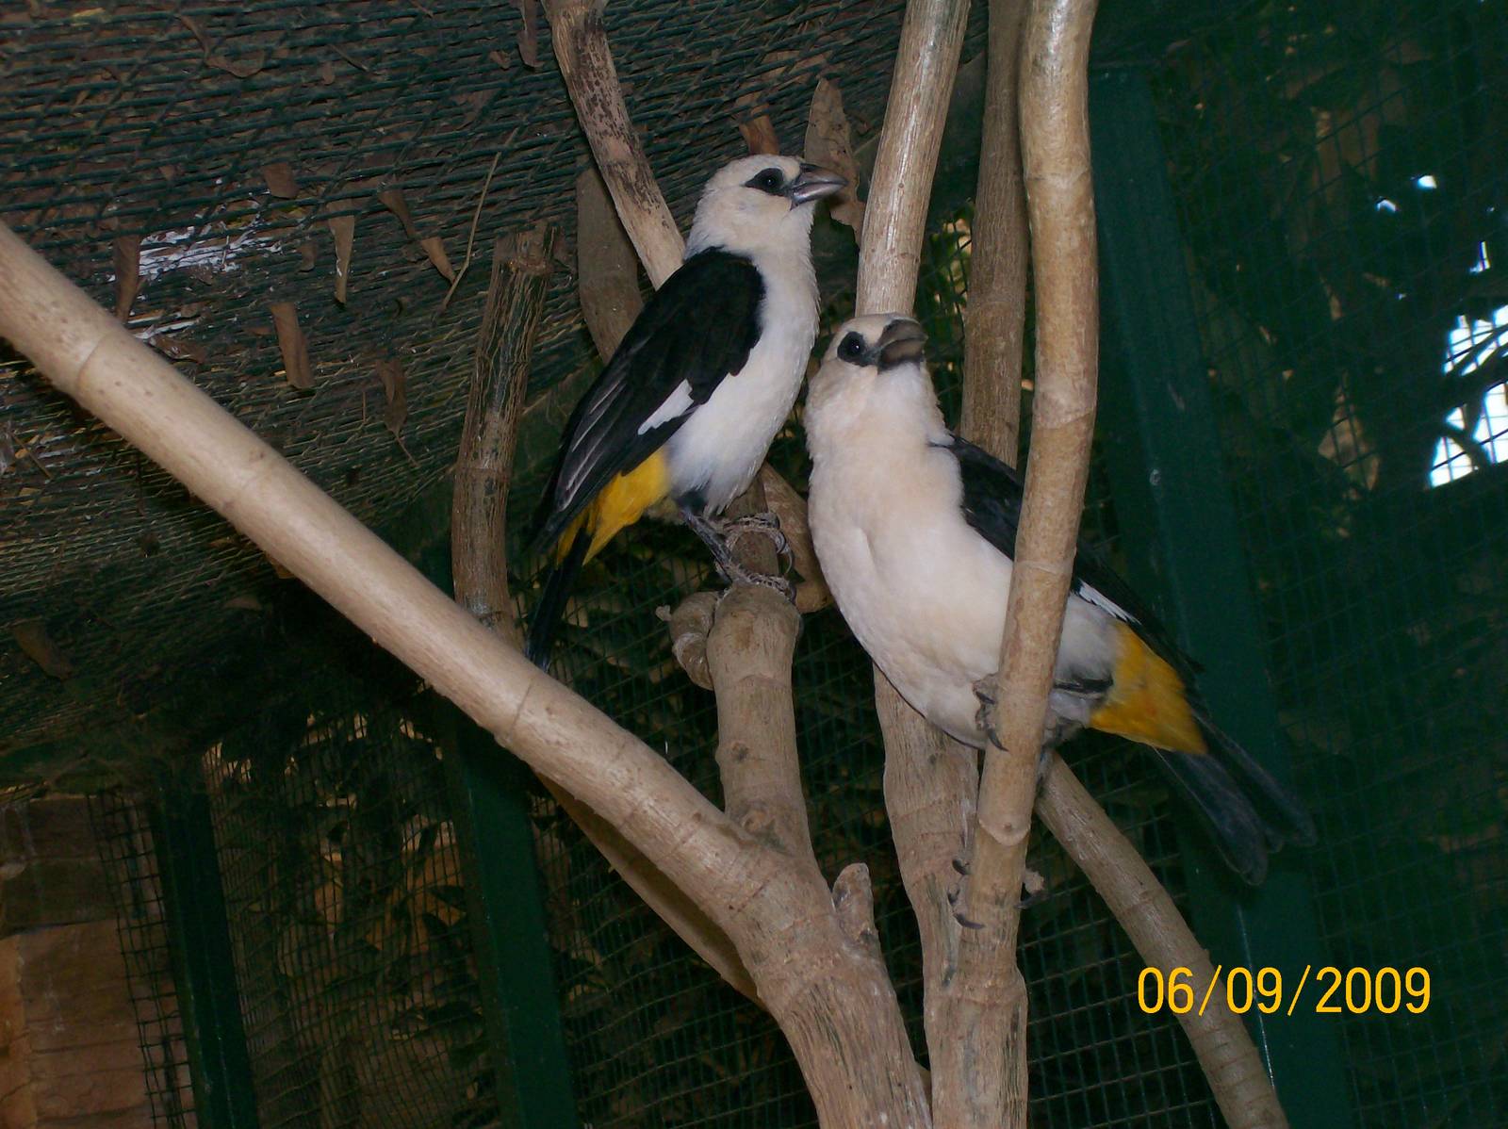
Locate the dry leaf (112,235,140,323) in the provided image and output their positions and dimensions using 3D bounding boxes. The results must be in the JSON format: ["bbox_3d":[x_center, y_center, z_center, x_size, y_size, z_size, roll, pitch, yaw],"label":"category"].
[{"bbox_3d":[-0.219,-0.100,1.640,0.011,0.031,0.009,-11,-11,0],"label":"dry leaf"}]

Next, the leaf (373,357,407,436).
[{"bbox_3d":[-0.153,-0.070,1.980,0.015,0.033,0.009,-11,-11,0],"label":"leaf"}]

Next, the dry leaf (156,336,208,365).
[{"bbox_3d":[-0.221,-0.083,1.820,0.021,0.011,0.012,-11,-11,0],"label":"dry leaf"}]

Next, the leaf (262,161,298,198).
[{"bbox_3d":[-0.161,-0.131,1.600,0.013,0.013,0.009,-11,-11,0],"label":"leaf"}]

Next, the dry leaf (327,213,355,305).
[{"bbox_3d":[-0.150,-0.111,1.710,0.011,0.033,0.009,-11,-11,0],"label":"dry leaf"}]

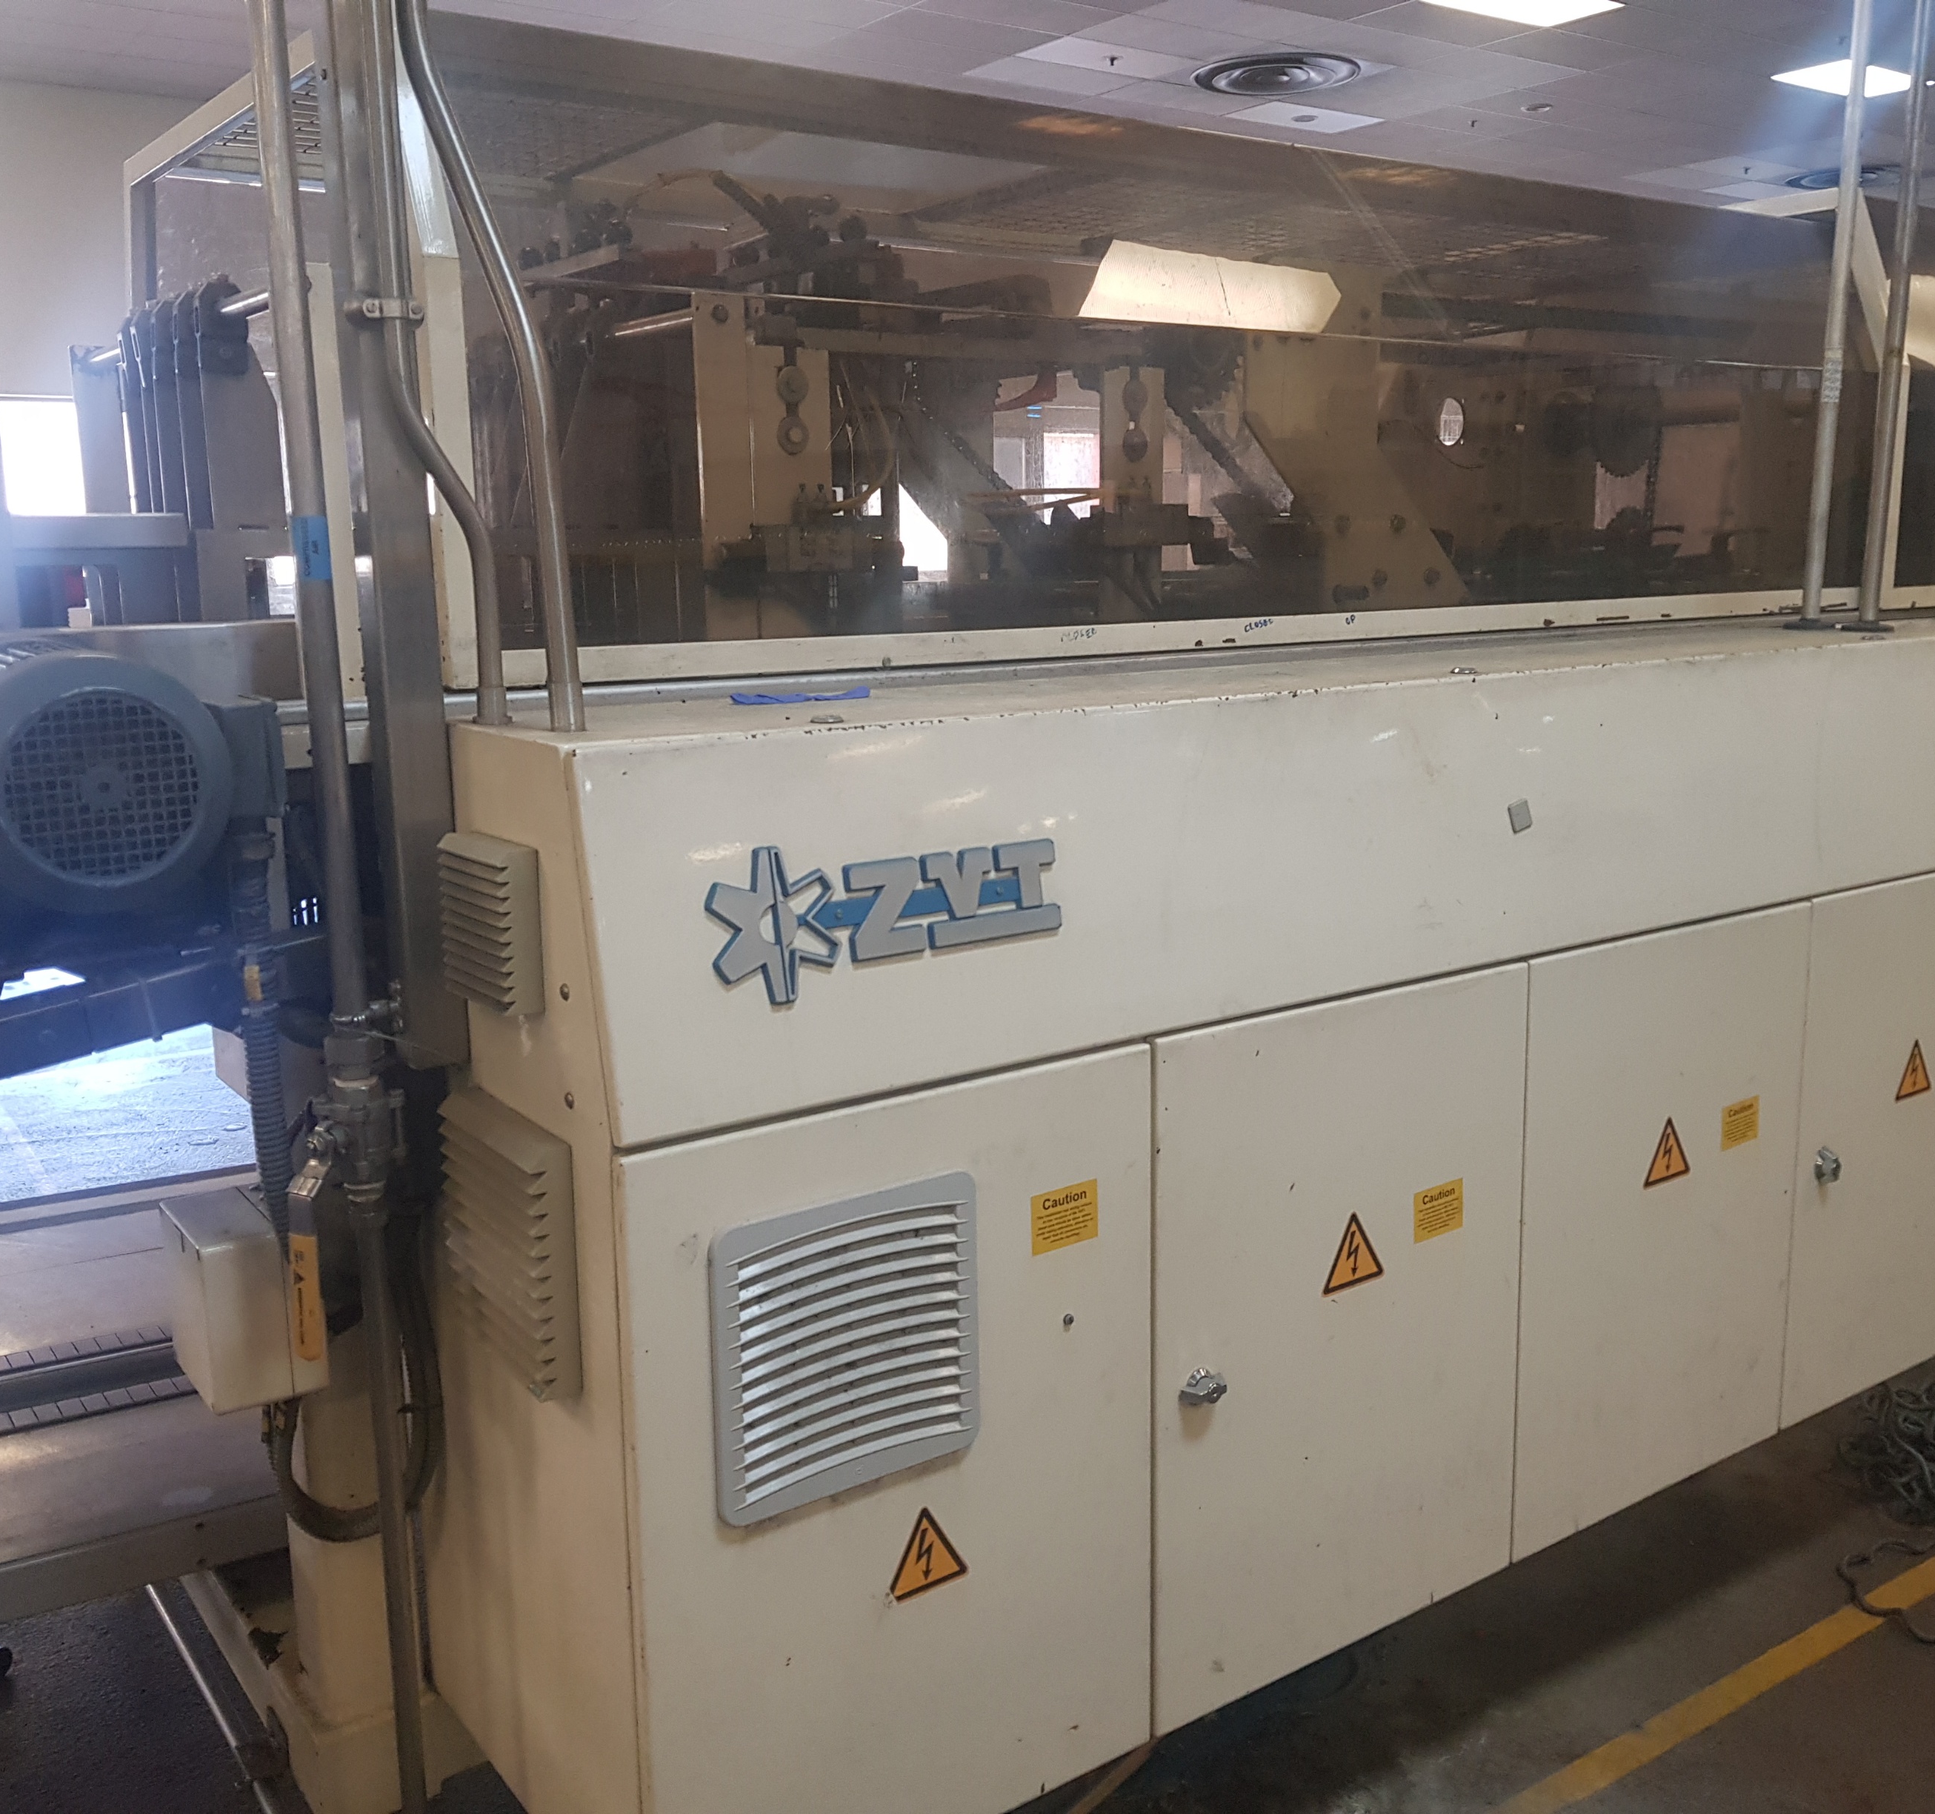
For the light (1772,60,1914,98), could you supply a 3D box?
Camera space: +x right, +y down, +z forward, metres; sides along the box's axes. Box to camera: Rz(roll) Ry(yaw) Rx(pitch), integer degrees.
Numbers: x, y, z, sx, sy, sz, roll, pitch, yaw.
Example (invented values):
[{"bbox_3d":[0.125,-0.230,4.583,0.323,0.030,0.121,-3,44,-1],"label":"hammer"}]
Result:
[{"bbox_3d":[6.399,-5.992,13.145,1.200,0.080,0.600,-8,14,-34],"label":"light"}]

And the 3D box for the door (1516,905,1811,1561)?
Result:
[{"bbox_3d":[0.896,0.403,2.360,0.585,0.765,0.030,-8,12,-34],"label":"door"}]

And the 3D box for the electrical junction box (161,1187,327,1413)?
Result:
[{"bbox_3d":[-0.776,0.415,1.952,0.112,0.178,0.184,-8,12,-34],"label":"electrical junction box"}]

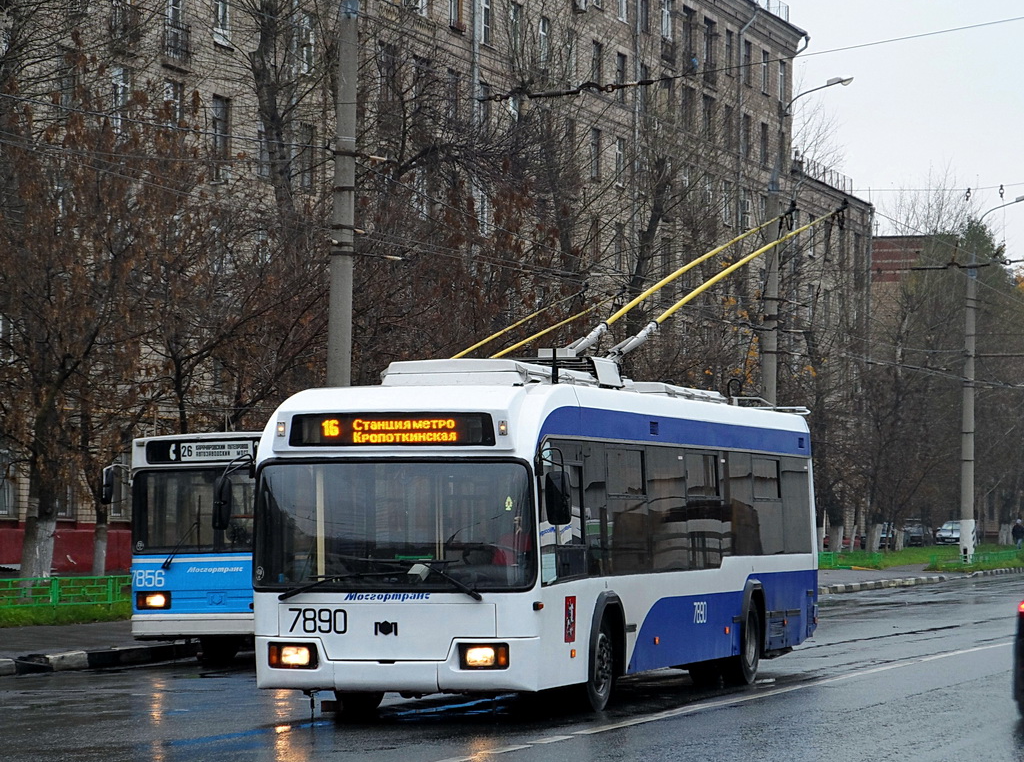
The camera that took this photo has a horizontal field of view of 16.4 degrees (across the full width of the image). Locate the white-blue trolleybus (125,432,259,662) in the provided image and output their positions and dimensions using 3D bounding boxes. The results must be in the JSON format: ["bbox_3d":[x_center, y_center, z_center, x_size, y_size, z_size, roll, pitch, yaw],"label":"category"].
[{"bbox_3d":[-1.970,2.180,49.200,2.500,3.000,11.800,-1,-3,16],"label":"white-blue trolleybus"}]

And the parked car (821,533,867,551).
[{"bbox_3d":[16.679,7.720,177.000,1.720,1.450,4.300,0,-2,16],"label":"parked car"}]

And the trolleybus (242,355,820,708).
[{"bbox_3d":[0.622,1.436,34.389,2.500,3.150,11.500,-1,-2,16],"label":"trolleybus"}]

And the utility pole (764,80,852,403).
[{"bbox_3d":[7.000,-1.290,84.900,2.200,12.000,0.400,0,-2,16],"label":"utility pole"}]

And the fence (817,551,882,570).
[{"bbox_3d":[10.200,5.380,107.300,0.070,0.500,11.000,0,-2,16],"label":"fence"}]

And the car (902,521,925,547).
[{"bbox_3d":[22.461,8.289,194.000,1.720,1.550,4.200,0,-2,16],"label":"car"}]

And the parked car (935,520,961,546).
[{"bbox_3d":[24.900,8.601,201.000,1.760,1.460,4.300,0,-2,16],"label":"parked car"}]

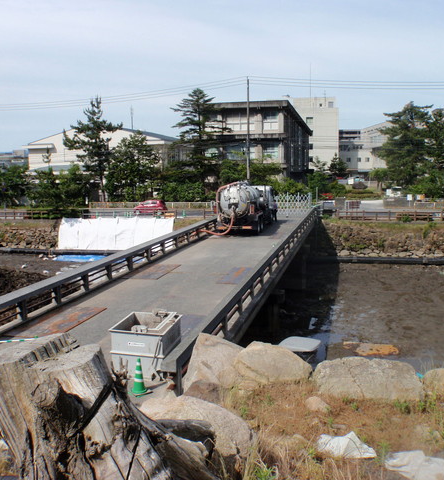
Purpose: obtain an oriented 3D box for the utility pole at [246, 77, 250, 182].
[{"bbox_3d":[2.954,-10.883,58.153,0.320,14.315,0.320,0,9,0],"label":"utility pole"}]

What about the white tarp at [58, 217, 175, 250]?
[{"bbox_3d":[-9.170,-0.565,45.000,10.100,2.600,1.200,0,9,0],"label":"white tarp"}]

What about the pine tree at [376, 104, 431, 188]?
[{"bbox_3d":[26.472,-13.384,76.067,8.000,13.246,8.000,0,9,0],"label":"pine tree"}]

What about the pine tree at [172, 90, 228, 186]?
[{"bbox_3d":[-2.690,-10.908,61.086,6.800,13.477,6.800,0,9,0],"label":"pine tree"}]

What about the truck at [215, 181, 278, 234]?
[{"bbox_3d":[1.913,-2.443,35.936,2.490,3.050,7.800,2,10,15],"label":"truck"}]

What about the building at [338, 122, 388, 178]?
[{"bbox_3d":[35.480,-22.005,128.000,14.000,12.800,14.000,2,9,12],"label":"building"}]

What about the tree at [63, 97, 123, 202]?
[{"bbox_3d":[-14.727,-10.181,60.008,6.800,12.510,6.500,0,9,0],"label":"tree"}]

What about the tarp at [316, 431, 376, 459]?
[{"bbox_3d":[1.707,2.818,7.100,0.760,0.270,0.420,0,9,0],"label":"tarp"}]

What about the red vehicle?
[{"bbox_3d":[-7.286,-3.322,51.879,3.600,1.500,1.670,0,9,2],"label":"red vehicle"}]

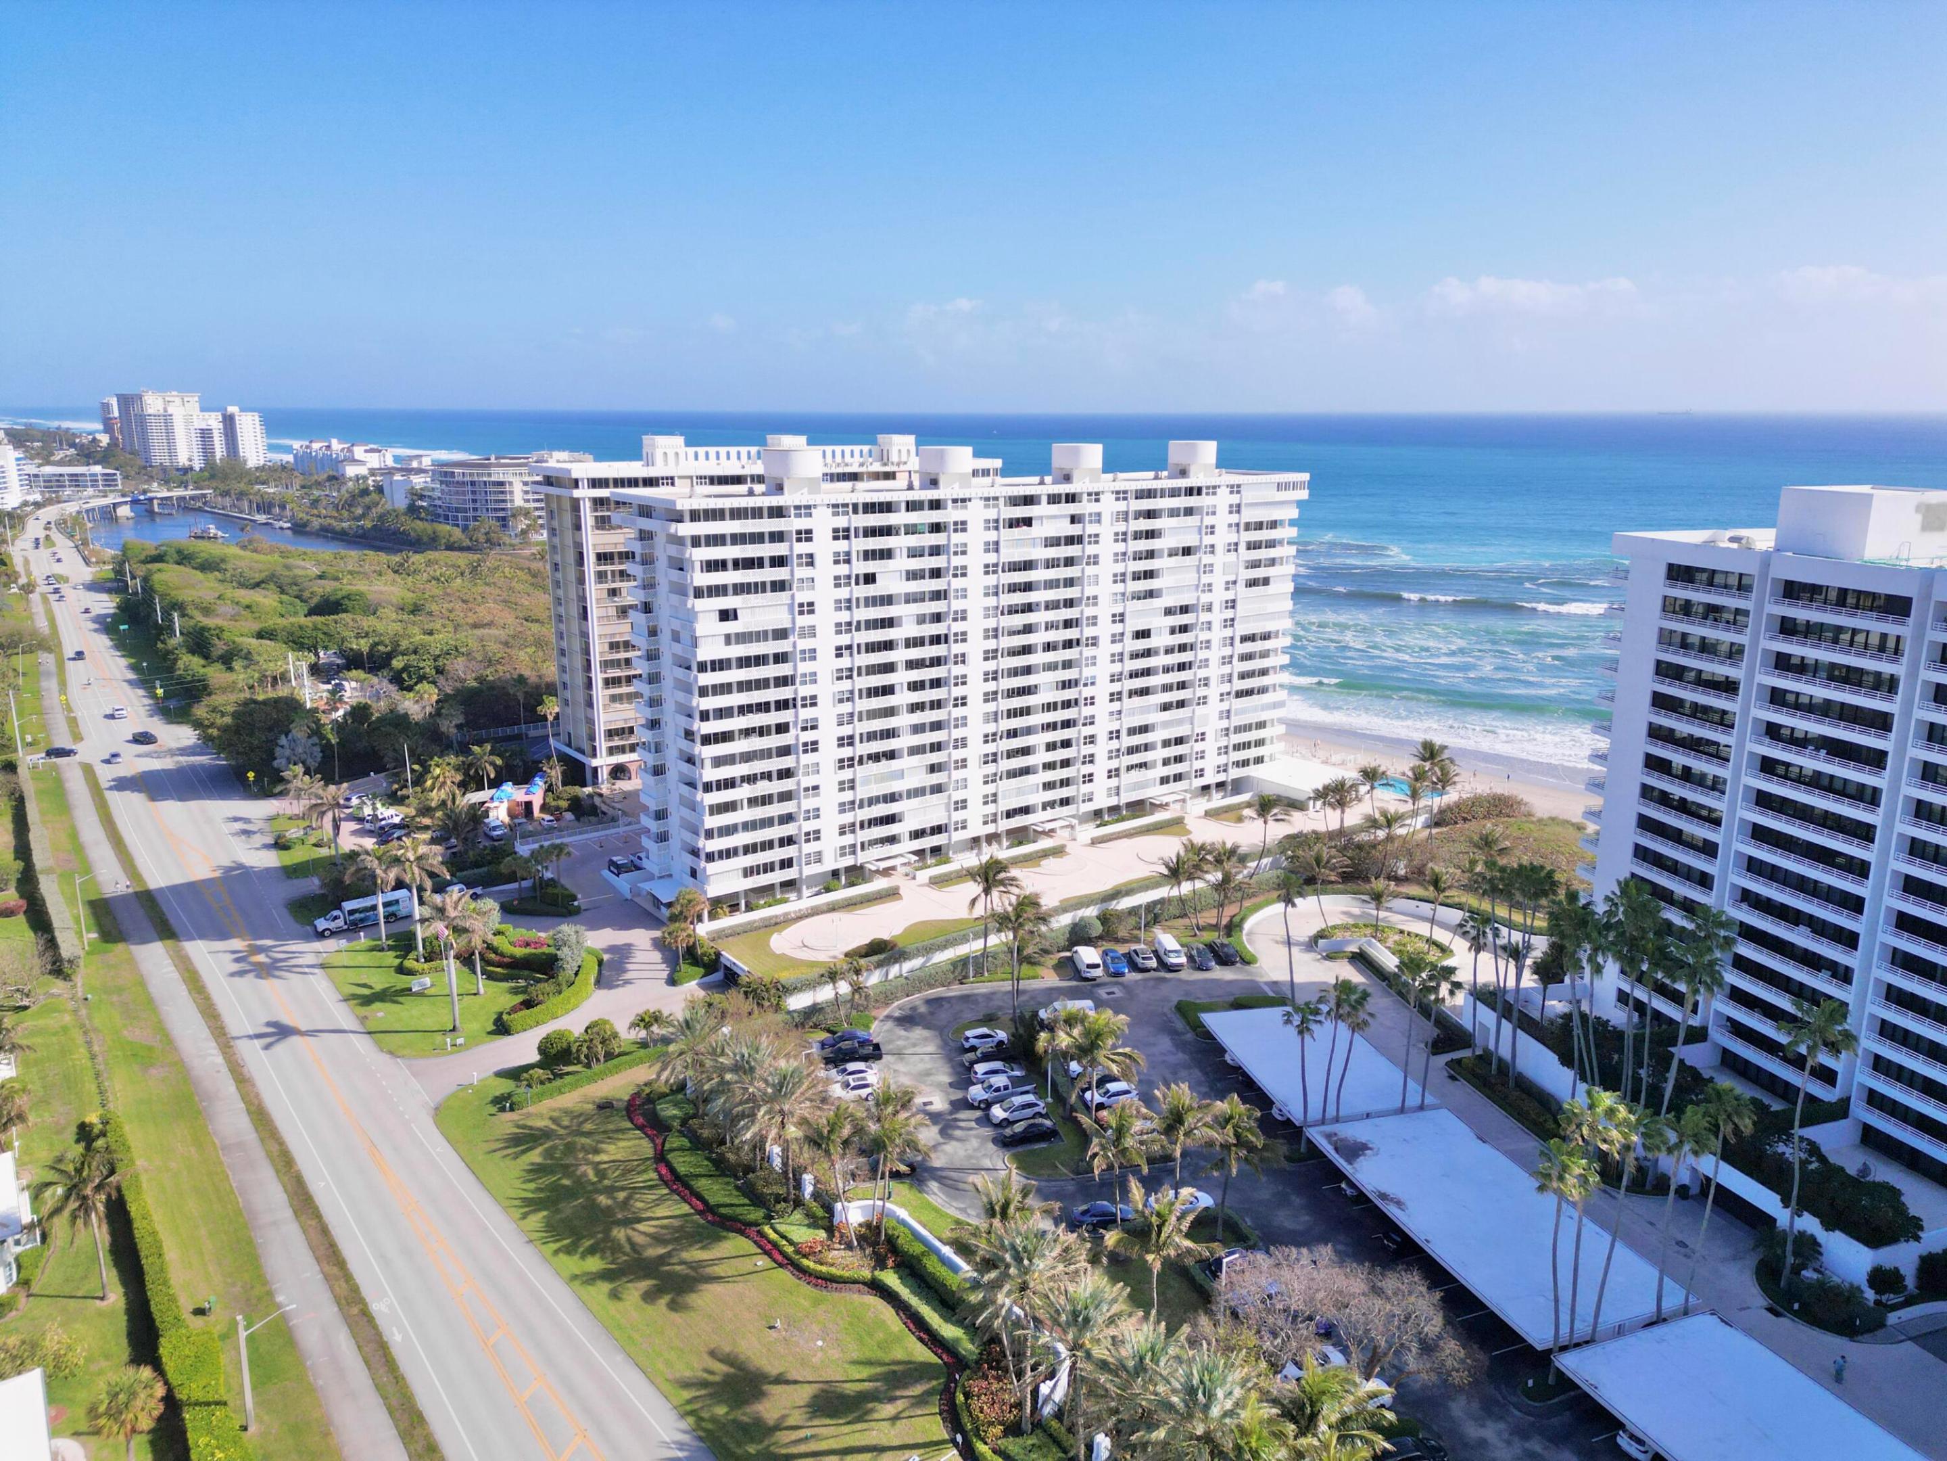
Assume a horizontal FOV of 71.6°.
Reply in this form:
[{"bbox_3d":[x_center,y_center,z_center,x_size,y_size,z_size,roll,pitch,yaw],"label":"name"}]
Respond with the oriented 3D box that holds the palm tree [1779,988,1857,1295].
[{"bbox_3d":[53.431,27.147,86.747,4.600,19.800,4.600,0,13,0],"label":"palm tree"}]

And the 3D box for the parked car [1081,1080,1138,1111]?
[{"bbox_3d":[11.670,30.713,113.628,4.550,1.680,1.870,-5,15,-22],"label":"parked car"}]

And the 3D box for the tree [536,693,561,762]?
[{"bbox_3d":[-63.444,2.269,202.907,3.600,15.000,3.400,0,13,0],"label":"tree"}]

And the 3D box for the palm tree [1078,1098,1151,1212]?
[{"bbox_3d":[10.042,30.340,91.375,6.300,12.308,6.300,2,14,7],"label":"palm tree"}]

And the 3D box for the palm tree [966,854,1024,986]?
[{"bbox_3d":[1.859,18.858,137.221,6.000,13.156,6.000,0,14,1],"label":"palm tree"}]

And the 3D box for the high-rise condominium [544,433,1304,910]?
[{"bbox_3d":[4.074,-12.290,185.429,101.600,52.000,18.930,-10,17,-36],"label":"high-rise condominium"}]

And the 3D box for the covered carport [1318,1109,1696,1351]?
[{"bbox_3d":[35.490,34.286,93.647,12.100,2.700,25.200,-4,14,-17],"label":"covered carport"}]

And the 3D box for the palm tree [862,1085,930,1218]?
[{"bbox_3d":[-5.589,29.205,92.675,4.700,11.030,4.700,0,13,0],"label":"palm tree"}]

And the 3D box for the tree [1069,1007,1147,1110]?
[{"bbox_3d":[10.090,27.185,105.683,6.200,11.752,6.200,1,14,6],"label":"tree"}]

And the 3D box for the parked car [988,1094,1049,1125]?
[{"bbox_3d":[3.607,30.328,108.124,4.720,1.700,1.920,-5,14,-19],"label":"parked car"}]

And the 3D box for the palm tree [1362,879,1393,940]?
[{"bbox_3d":[44.574,19.762,148.720,4.000,7.000,4.000,0,13,0],"label":"palm tree"}]

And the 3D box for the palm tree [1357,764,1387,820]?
[{"bbox_3d":[55.565,9.439,187.505,4.400,9.200,4.400,0,13,0],"label":"palm tree"}]

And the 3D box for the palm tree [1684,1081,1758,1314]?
[{"bbox_3d":[44.215,28.918,81.064,4.000,17.240,4.000,0,13,0],"label":"palm tree"}]

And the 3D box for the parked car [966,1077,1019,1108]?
[{"bbox_3d":[2.447,30.574,113.892,5.400,1.750,1.900,-6,15,-24],"label":"parked car"}]

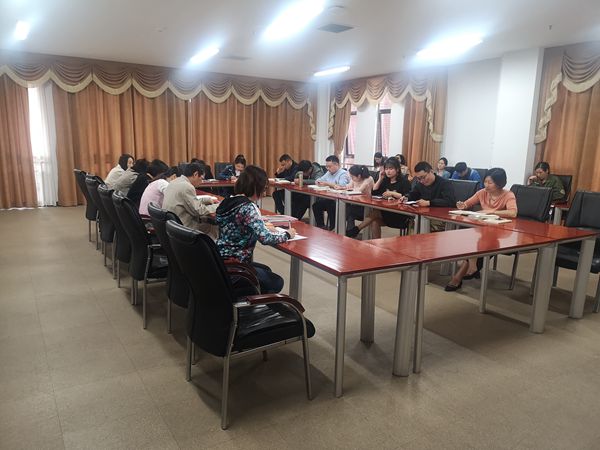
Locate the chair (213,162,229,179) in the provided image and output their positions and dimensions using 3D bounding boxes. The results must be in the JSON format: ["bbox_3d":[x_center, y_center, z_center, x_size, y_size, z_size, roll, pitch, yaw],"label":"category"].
[{"bbox_3d":[-1.333,-0.728,9.532,0.600,1.030,0.720,-5,12,-31],"label":"chair"}]

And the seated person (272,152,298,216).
[{"bbox_3d":[-0.187,-0.687,8.337,0.880,1.190,0.560,-5,13,-32],"label":"seated person"}]

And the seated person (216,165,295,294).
[{"bbox_3d":[-0.313,0.225,3.367,0.800,1.270,0.520,-5,12,-30],"label":"seated person"}]

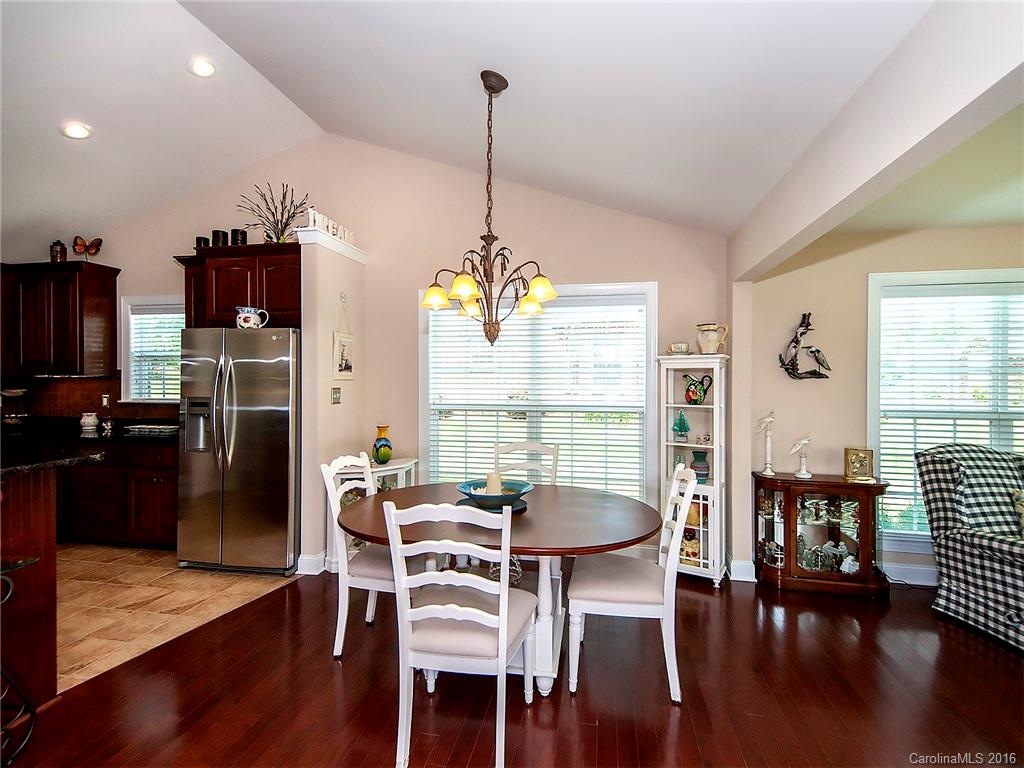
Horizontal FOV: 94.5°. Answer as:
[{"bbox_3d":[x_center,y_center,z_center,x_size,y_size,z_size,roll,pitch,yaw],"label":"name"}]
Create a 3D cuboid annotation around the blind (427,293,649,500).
[{"bbox_3d":[0.164,0.195,3.794,1.750,1.740,0.060,0,0,11],"label":"blind"}]

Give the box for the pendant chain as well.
[{"bbox_3d":[-0.107,-1.110,2.395,0.035,0.724,0.035,0,1,11],"label":"pendant chain"}]

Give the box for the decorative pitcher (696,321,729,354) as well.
[{"bbox_3d":[1.406,-0.313,3.313,0.215,0.230,0.155,0,0,23],"label":"decorative pitcher"}]

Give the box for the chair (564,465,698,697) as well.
[{"bbox_3d":[0.547,0.890,2.223,0.565,0.970,0.460,0,1,11],"label":"chair"}]

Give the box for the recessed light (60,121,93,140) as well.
[{"bbox_3d":[-3.013,-1.756,3.278,0.190,0.030,0.190,-17,-3,11],"label":"recessed light"}]

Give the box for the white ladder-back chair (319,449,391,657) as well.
[{"bbox_3d":[-0.650,0.881,2.500,0.570,0.980,0.480,0,0,9],"label":"white ladder-back chair"}]

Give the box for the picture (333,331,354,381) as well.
[{"bbox_3d":[-1.305,-0.209,3.693,0.020,0.365,0.300,0,0,11],"label":"picture"}]

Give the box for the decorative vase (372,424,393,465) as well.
[{"bbox_3d":[-1.002,0.462,3.696,0.153,0.310,0.153,0,0,11],"label":"decorative vase"}]

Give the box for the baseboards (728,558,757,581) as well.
[{"bbox_3d":[1.593,1.288,3.254,0.175,0.145,0.030,0,1,11],"label":"baseboards"}]

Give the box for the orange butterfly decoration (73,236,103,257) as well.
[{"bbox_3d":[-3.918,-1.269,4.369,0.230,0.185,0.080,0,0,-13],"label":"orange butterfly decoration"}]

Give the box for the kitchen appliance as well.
[{"bbox_3d":[-1.932,0.477,3.734,0.910,1.765,0.820,0,0,11],"label":"kitchen appliance"}]

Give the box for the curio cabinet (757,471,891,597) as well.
[{"bbox_3d":[2.076,1.002,3.181,0.790,0.720,0.275,0,1,11],"label":"curio cabinet"}]

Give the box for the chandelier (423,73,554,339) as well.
[{"bbox_3d":[-0.118,-0.890,2.398,0.680,1.384,0.680,0,1,11],"label":"chandelier"}]

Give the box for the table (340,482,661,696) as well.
[{"bbox_3d":[-0.060,0.994,2.350,1.540,0.760,1.110,0,0,5],"label":"table"}]

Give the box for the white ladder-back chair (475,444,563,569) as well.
[{"bbox_3d":[0.042,0.881,2.834,0.480,0.980,0.570,0,0,11],"label":"white ladder-back chair"}]

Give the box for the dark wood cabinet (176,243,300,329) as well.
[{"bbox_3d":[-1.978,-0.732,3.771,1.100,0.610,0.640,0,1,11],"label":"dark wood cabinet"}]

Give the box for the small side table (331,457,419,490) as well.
[{"bbox_3d":[-1.051,0.991,3.613,0.760,0.745,0.330,0,0,-34],"label":"small side table"}]

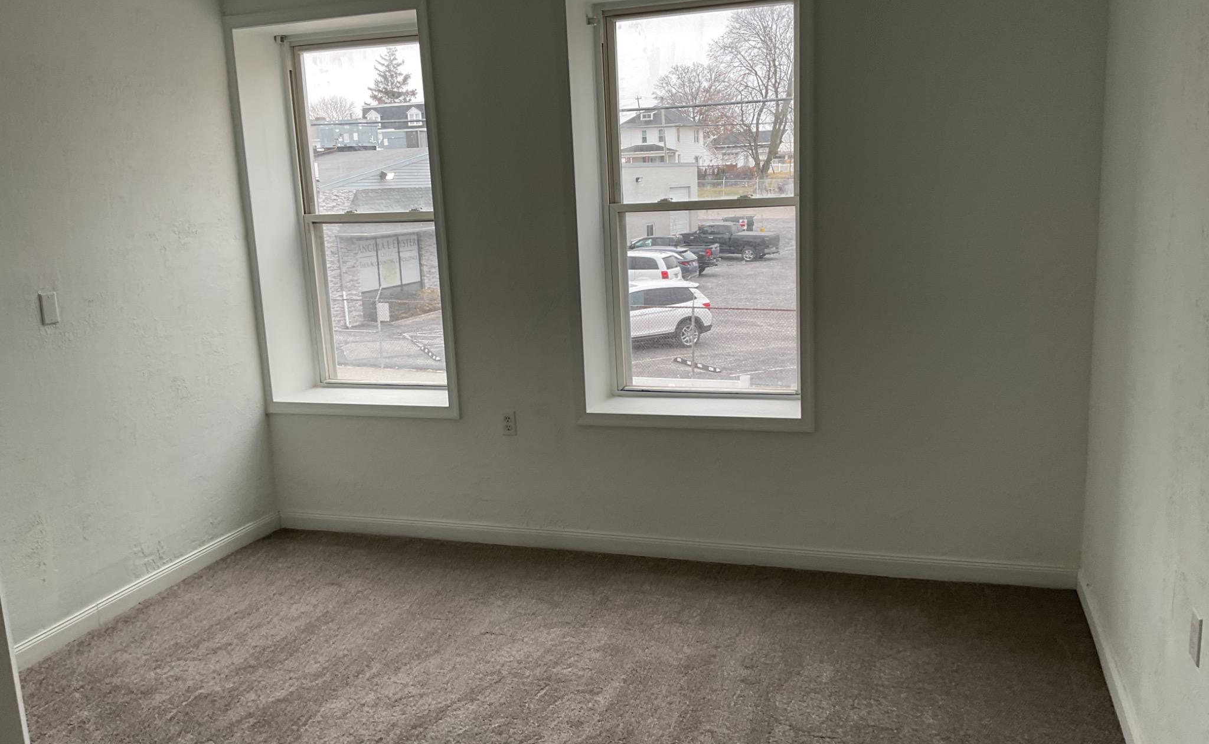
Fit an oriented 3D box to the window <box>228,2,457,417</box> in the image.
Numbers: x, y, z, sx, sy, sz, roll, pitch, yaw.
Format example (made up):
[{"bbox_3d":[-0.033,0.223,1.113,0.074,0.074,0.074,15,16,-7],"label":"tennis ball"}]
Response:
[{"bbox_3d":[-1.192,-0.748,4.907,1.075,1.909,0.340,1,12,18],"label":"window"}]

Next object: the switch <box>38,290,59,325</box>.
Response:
[{"bbox_3d":[-2.097,-0.237,3.820,0.012,0.115,0.070,1,12,18],"label":"switch"}]

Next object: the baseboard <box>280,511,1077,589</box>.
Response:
[{"bbox_3d":[0.106,0.794,4.620,3.767,0.097,0.020,1,12,18],"label":"baseboard"}]

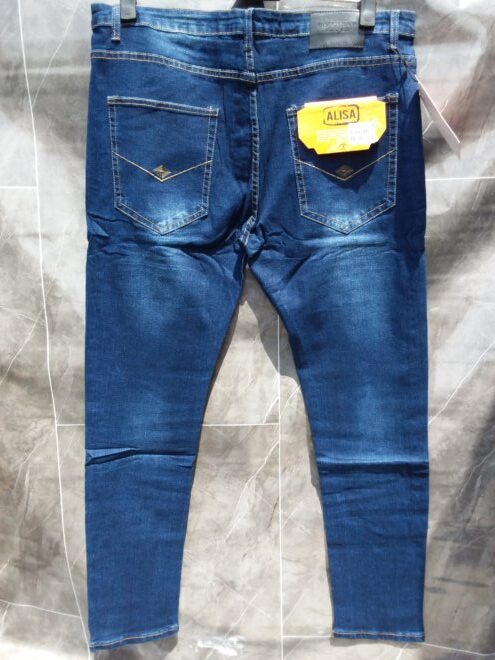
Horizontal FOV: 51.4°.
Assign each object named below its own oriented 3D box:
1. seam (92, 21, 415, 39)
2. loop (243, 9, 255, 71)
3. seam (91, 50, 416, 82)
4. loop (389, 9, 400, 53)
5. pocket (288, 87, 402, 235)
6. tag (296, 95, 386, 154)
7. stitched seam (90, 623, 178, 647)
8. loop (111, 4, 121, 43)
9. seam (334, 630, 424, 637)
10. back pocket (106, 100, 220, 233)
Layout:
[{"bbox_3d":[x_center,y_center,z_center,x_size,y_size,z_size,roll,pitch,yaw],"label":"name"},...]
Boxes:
[{"bbox_3d":[0.008,-0.423,0.725,0.453,0.023,0.025,-1,12,0],"label":"seam"},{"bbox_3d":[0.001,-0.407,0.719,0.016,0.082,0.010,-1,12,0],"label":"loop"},{"bbox_3d":[0.006,-0.376,0.735,0.460,0.042,0.025,-1,12,0],"label":"seam"},{"bbox_3d":[0.205,-0.419,0.720,0.016,0.056,0.010,-1,12,0],"label":"loop"},{"bbox_3d":[0.140,-0.246,0.757,0.165,0.203,0.014,-1,12,0],"label":"pocket"},{"bbox_3d":[0.134,-0.293,0.734,0.125,0.080,0.010,-6,4,1],"label":"tag"},{"bbox_3d":[-0.205,0.551,0.932,0.164,0.013,0.010,-13,12,3],"label":"stitched seam"},{"bbox_3d":[-0.184,-0.427,0.718,0.013,0.048,0.010,-1,12,0],"label":"loop"},{"bbox_3d":[0.239,0.549,0.932,0.163,0.013,0.010,-1,12,0],"label":"seam"},{"bbox_3d":[-0.125,-0.242,0.758,0.165,0.195,0.014,-1,12,0],"label":"back pocket"}]

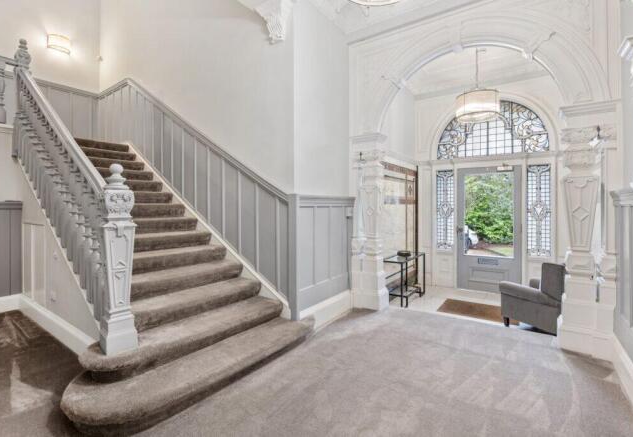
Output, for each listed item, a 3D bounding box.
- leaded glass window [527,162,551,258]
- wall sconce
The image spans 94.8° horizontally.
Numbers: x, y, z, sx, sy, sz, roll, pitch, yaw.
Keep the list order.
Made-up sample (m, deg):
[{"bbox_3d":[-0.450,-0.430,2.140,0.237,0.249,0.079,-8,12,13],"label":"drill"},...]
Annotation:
[{"bbox_3d":[3.461,-0.128,4.517,0.294,1.421,0.058,0,0,35],"label":"leaded glass window"},{"bbox_3d":[-4.792,-3.298,5.457,0.154,0.262,0.346,0,0,35],"label":"wall sconce"}]

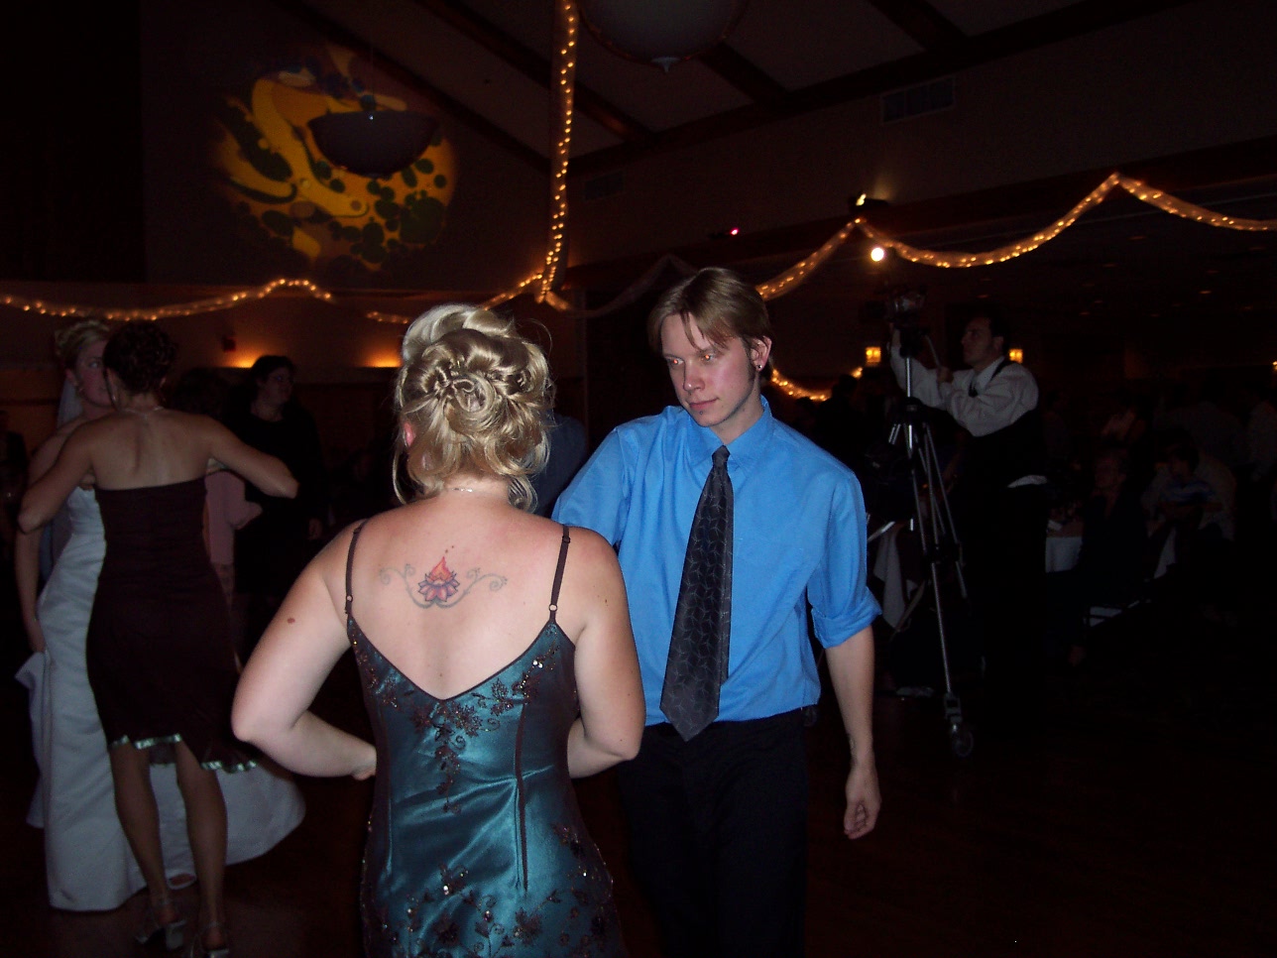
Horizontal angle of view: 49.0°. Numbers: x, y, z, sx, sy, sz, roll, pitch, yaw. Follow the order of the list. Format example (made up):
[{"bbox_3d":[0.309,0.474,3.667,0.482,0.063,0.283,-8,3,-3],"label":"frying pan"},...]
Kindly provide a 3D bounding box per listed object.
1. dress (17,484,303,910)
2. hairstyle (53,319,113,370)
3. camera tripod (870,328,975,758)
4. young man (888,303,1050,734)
[{"bbox_3d":[-1.486,0.629,4.355,0.780,1.240,0.680,-3,3,-21],"label":"dress"},{"bbox_3d":[-1.645,-0.394,4.183,0.180,0.170,0.210,-4,4,-37],"label":"hairstyle"},{"bbox_3d":[1.166,0.216,6.100,0.820,1.750,0.800,-3,3,-28],"label":"camera tripod"},{"bbox_3d":[1.417,0.185,5.989,0.580,1.810,0.550,-4,4,-35],"label":"young man"}]

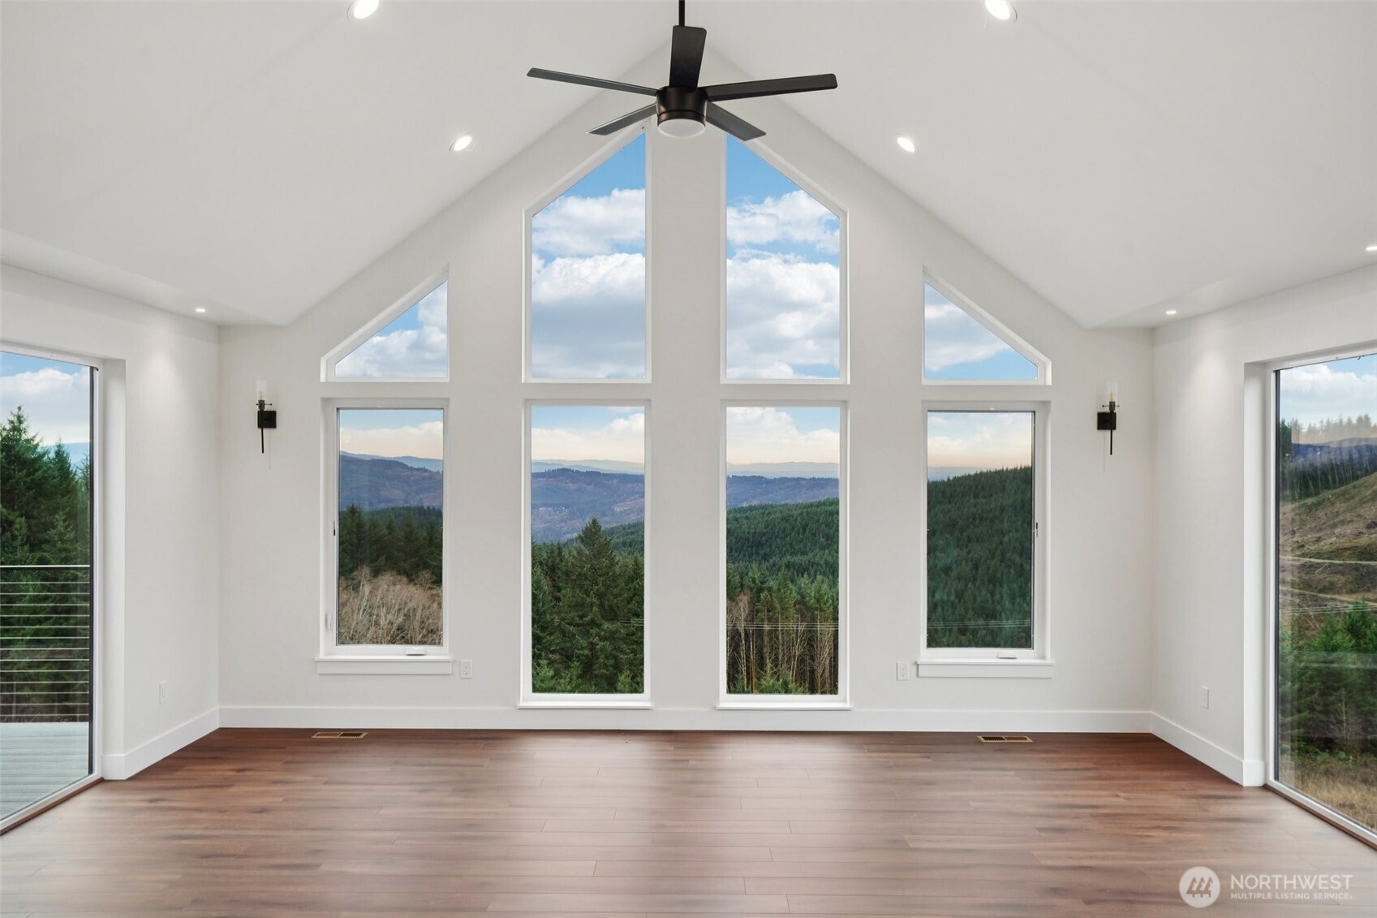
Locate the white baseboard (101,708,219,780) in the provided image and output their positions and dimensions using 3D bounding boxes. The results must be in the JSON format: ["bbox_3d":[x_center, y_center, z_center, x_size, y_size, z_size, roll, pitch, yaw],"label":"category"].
[{"bbox_3d":[-3.210,1.735,6.132,0.130,0.140,1.100,0,0,0],"label":"white baseboard"}]

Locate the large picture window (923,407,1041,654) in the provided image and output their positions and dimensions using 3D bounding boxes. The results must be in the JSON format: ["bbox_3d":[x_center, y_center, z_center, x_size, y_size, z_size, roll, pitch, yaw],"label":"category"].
[{"bbox_3d":[2.008,0.490,6.756,0.815,1.704,0.100,0,0,0],"label":"large picture window"}]

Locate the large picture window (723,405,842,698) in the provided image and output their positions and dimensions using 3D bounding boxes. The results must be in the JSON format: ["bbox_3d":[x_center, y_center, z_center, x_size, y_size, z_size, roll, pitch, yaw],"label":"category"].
[{"bbox_3d":[0.577,0.571,6.100,0.739,1.815,0.100,0,0,0],"label":"large picture window"}]

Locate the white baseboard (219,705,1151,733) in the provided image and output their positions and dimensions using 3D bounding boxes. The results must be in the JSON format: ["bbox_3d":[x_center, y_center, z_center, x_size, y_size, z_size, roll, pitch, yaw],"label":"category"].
[{"bbox_3d":[-0.020,1.585,6.040,5.668,0.128,0.020,0,0,0],"label":"white baseboard"}]

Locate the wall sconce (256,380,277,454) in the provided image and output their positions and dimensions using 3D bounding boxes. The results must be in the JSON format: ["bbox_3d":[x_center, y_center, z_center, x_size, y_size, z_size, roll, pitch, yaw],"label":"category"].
[{"bbox_3d":[-2.807,-0.282,6.620,0.125,0.485,0.120,0,0,0],"label":"wall sconce"}]

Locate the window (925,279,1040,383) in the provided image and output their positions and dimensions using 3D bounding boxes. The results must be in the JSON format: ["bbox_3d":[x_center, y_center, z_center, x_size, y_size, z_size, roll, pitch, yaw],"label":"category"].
[{"bbox_3d":[1.808,-0.792,6.100,0.746,0.660,0.100,0,0,0],"label":"window"}]

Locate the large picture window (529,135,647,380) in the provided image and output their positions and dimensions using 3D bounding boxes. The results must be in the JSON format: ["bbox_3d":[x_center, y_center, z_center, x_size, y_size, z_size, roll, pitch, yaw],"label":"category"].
[{"bbox_3d":[-0.683,-1.393,6.775,0.832,1.730,0.100,0,0,0],"label":"large picture window"}]

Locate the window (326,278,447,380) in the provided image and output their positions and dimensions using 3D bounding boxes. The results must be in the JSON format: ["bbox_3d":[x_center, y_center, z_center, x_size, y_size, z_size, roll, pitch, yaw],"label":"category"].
[{"bbox_3d":[-1.848,-0.800,6.100,0.746,0.644,0.100,0,0,0],"label":"window"}]

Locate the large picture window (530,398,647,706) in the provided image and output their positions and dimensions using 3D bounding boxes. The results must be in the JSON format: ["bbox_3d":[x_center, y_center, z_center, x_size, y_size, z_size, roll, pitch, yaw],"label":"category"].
[{"bbox_3d":[-0.687,0.632,6.775,0.825,2.020,0.100,0,0,0],"label":"large picture window"}]

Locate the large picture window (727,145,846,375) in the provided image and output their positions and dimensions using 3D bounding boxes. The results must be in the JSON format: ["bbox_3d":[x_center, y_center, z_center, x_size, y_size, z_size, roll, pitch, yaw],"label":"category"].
[{"bbox_3d":[0.649,-1.369,6.766,0.831,1.699,0.100,0,0,0],"label":"large picture window"}]

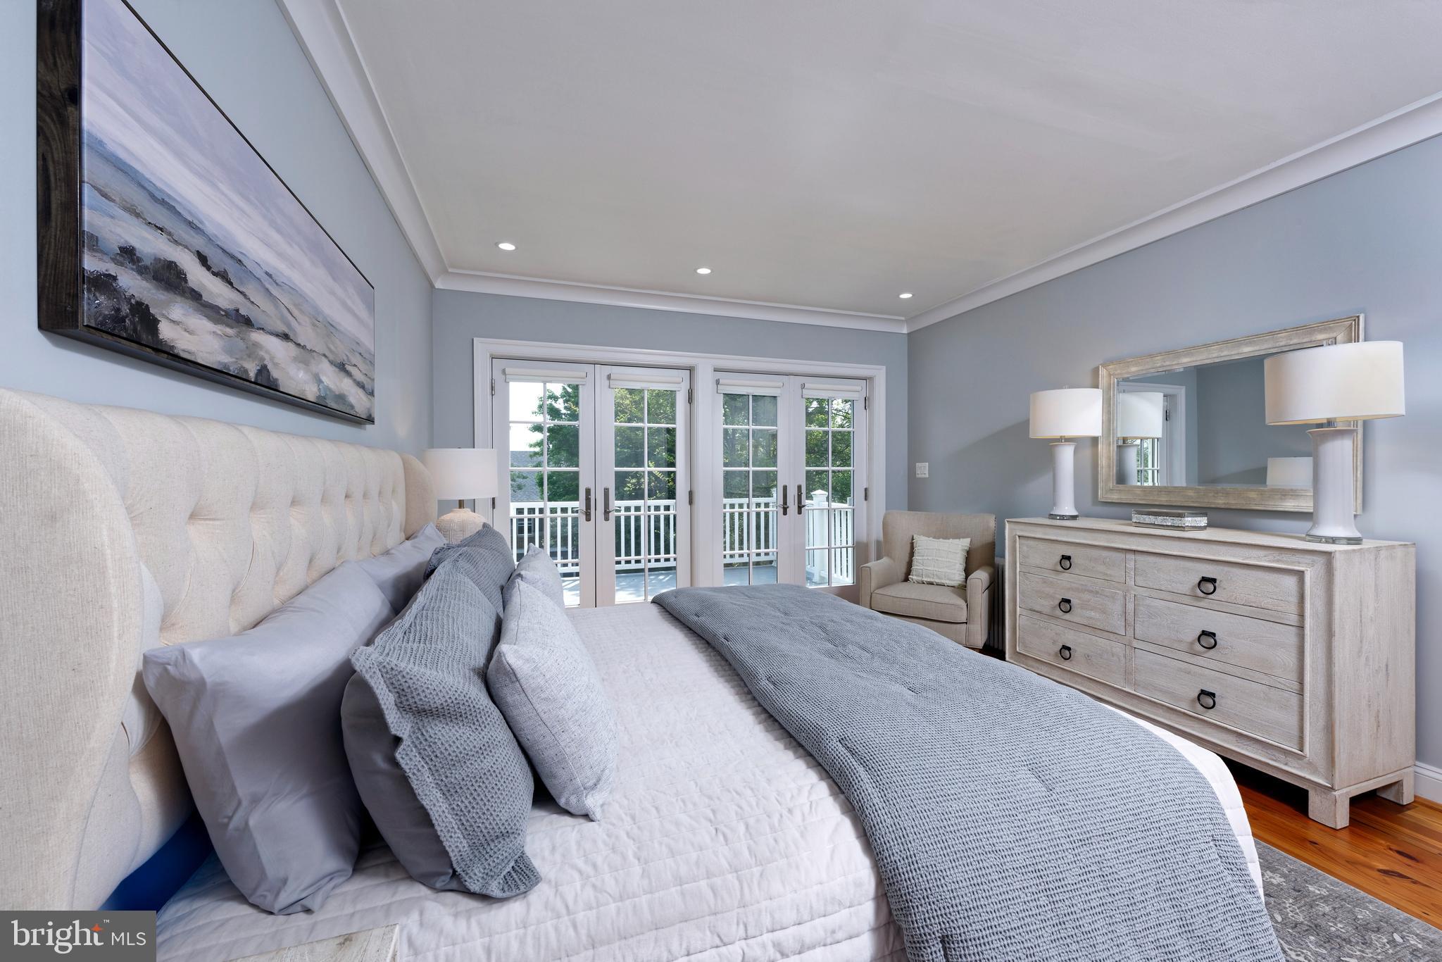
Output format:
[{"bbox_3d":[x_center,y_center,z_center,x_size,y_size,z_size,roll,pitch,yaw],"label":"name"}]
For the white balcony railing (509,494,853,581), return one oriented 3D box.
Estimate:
[{"bbox_3d":[-0.575,0.695,6.298,3.700,1.020,2.200,0,0,-18],"label":"white balcony railing"}]

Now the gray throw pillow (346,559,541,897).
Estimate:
[{"bbox_3d":[-0.523,0.411,1.220,0.210,0.460,0.840,-27,9,-16],"label":"gray throw pillow"}]

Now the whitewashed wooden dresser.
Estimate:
[{"bbox_3d":[2.160,0.730,2.723,0.496,0.964,1.440,0,0,-18],"label":"whitewashed wooden dresser"}]

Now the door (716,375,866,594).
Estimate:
[{"bbox_3d":[0.608,0.136,4.855,1.490,2.090,0.100,0,0,-18],"label":"door"}]

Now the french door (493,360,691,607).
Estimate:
[{"bbox_3d":[-0.951,0.141,4.333,1.490,2.090,0.100,0,0,-18],"label":"french door"}]

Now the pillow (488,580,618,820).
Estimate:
[{"bbox_3d":[-0.387,0.465,1.287,0.180,0.430,0.520,-27,9,-16],"label":"pillow"}]

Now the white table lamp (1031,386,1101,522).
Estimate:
[{"bbox_3d":[2.014,-0.156,3.278,0.360,0.785,0.360,0,0,-18],"label":"white table lamp"}]

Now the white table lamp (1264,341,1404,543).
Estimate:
[{"bbox_3d":[2.386,-0.147,2.166,0.360,0.785,0.360,0,0,-18],"label":"white table lamp"}]

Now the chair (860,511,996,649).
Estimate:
[{"bbox_3d":[1.448,0.728,3.858,0.740,0.950,0.740,0,1,33],"label":"chair"}]

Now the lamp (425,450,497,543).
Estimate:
[{"bbox_3d":[-1.429,0.146,3.087,0.380,0.650,0.380,0,0,-18],"label":"lamp"}]

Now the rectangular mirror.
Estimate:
[{"bbox_3d":[2.455,-0.280,2.830,0.045,0.810,1.105,0,0,-18],"label":"rectangular mirror"}]

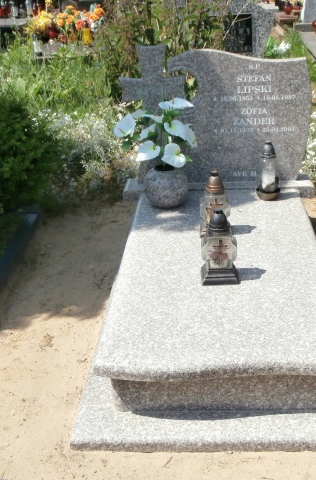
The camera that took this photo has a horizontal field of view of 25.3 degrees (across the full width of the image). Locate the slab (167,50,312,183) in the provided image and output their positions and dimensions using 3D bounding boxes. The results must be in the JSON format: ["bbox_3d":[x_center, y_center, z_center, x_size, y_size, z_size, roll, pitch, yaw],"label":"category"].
[{"bbox_3d":[0.438,-0.666,3.787,0.760,0.710,0.080,-1,22,5],"label":"slab"}]

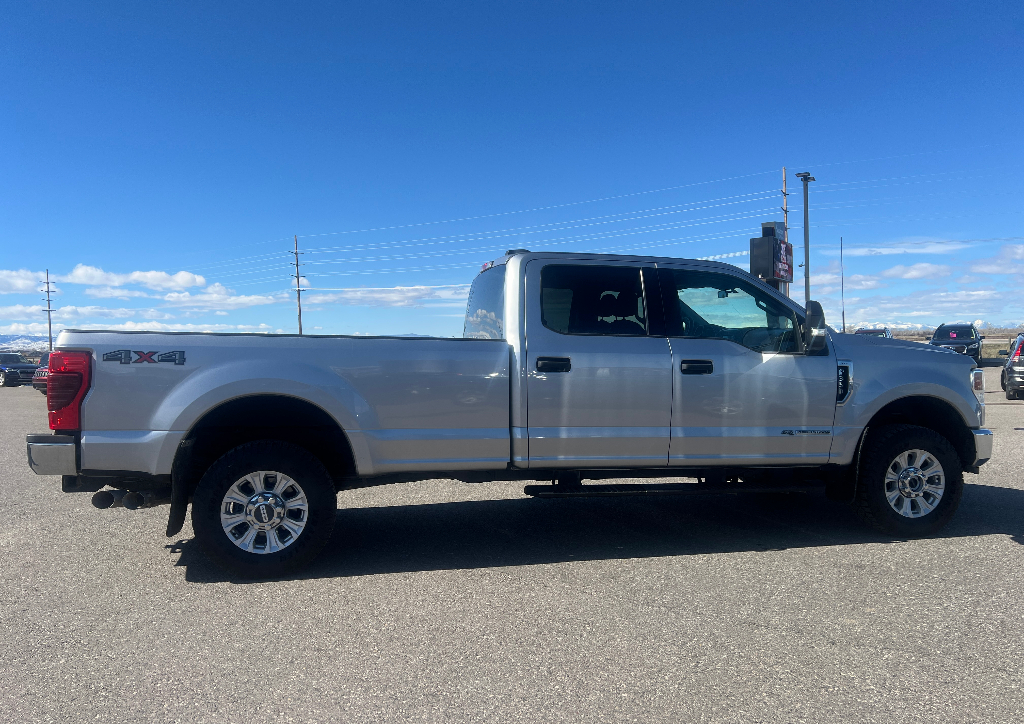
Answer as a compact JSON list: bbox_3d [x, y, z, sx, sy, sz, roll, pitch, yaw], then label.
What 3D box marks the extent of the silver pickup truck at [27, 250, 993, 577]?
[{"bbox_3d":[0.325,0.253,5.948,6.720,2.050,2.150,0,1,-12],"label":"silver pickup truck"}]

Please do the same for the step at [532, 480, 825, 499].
[{"bbox_3d":[1.114,0.846,5.139,2.090,0.065,0.160,1,1,-12],"label":"step"}]

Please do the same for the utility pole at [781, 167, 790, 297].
[{"bbox_3d":[30.032,-11.316,84.403,0.400,20.167,2.600,0,2,34],"label":"utility pole"}]

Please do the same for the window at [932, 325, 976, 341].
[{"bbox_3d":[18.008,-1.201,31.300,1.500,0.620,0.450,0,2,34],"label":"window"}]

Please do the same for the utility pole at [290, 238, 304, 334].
[{"bbox_3d":[-35.652,-10.861,127.924,0.400,19.959,2.800,0,2,34],"label":"utility pole"}]

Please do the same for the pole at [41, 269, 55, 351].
[{"bbox_3d":[-105.155,-10.815,174.710,0.400,20.573,2.800,0,2,34],"label":"pole"}]

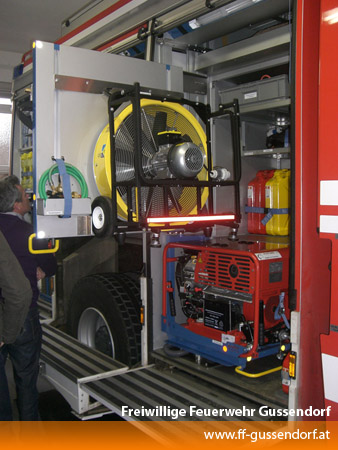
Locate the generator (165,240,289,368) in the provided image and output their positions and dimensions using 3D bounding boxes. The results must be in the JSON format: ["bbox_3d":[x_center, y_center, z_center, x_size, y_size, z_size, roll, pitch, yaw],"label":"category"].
[{"bbox_3d":[0.384,0.407,2.970,0.450,0.600,0.830,-2,4,-36],"label":"generator"}]

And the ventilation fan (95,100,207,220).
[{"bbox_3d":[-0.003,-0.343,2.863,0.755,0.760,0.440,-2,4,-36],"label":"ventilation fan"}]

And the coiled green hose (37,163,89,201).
[{"bbox_3d":[-0.570,-0.198,2.701,0.290,0.275,0.080,-2,4,-36],"label":"coiled green hose"}]

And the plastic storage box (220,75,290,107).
[{"bbox_3d":[0.687,-0.848,3.322,0.400,0.125,0.600,-2,4,-36],"label":"plastic storage box"}]

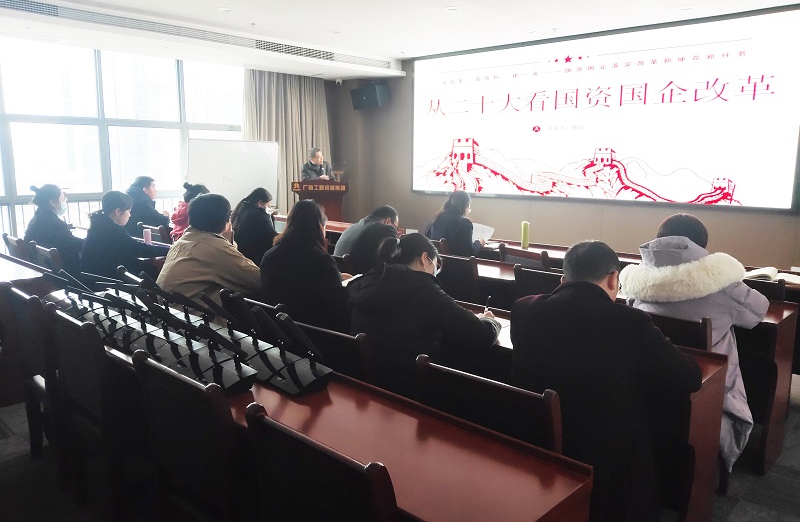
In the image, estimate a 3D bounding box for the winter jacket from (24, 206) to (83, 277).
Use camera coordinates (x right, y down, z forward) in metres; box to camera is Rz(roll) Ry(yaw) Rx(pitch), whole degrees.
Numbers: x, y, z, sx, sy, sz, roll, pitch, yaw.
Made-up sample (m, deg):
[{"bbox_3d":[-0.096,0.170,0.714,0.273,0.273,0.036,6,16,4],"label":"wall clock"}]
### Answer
[{"bbox_3d":[-2.679,-0.081,4.748,0.493,0.632,0.622,8,12,40],"label":"winter jacket"}]

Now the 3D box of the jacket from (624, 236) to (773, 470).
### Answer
[{"bbox_3d":[1.366,0.409,2.849,0.640,1.260,0.800,9,13,43],"label":"jacket"}]

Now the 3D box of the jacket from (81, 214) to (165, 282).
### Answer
[{"bbox_3d":[-1.892,0.018,4.103,0.523,0.671,0.671,8,12,40],"label":"jacket"}]

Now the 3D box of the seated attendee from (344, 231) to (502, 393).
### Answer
[{"bbox_3d":[0.106,0.476,2.593,0.580,1.200,0.780,9,13,43],"label":"seated attendee"}]

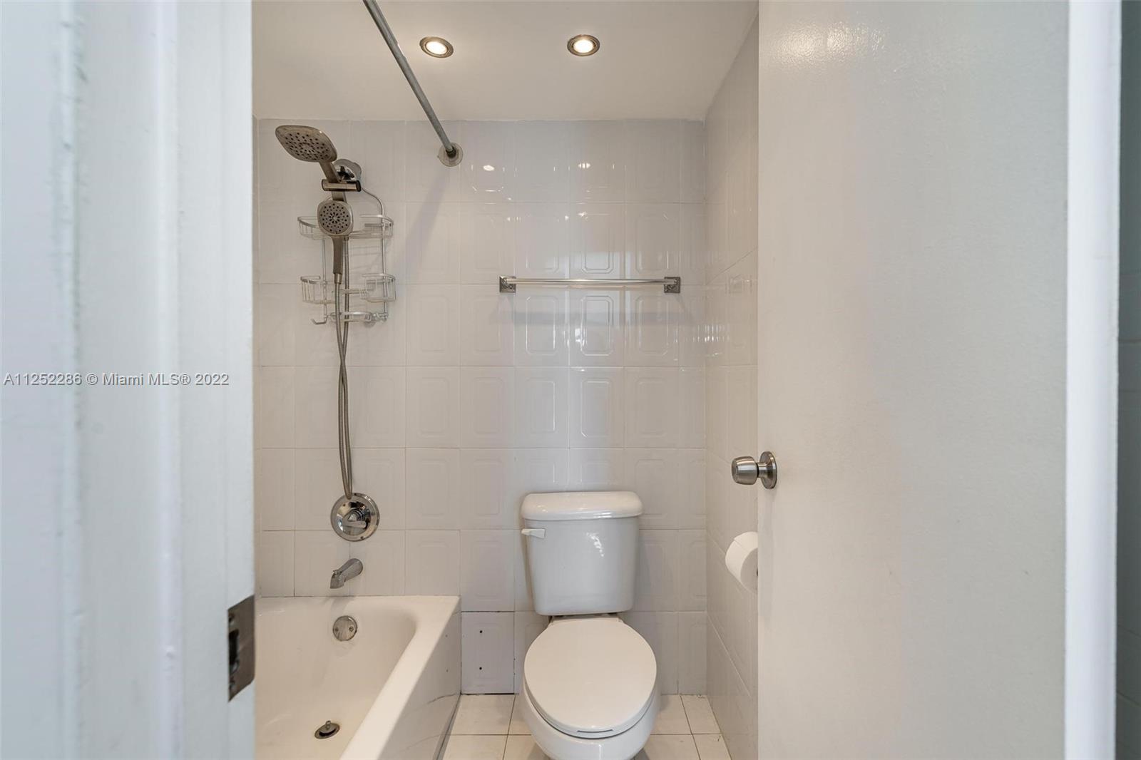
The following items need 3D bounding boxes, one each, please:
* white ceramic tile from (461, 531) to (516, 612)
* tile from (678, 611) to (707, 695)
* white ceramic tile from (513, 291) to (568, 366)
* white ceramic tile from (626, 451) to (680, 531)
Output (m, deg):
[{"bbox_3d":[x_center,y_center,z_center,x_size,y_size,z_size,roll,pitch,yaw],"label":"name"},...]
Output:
[{"bbox_3d":[-0.305,0.705,1.868,0.201,0.301,0.010,0,0,0],"label":"white ceramic tile"},{"bbox_3d":[0.451,1.008,1.879,0.100,0.300,0.010,0,0,0],"label":"tile"},{"bbox_3d":[-0.103,-0.200,1.874,0.200,0.300,0.010,0,0,0],"label":"white ceramic tile"},{"bbox_3d":[0.303,0.404,1.880,0.201,0.301,0.012,0,0,0],"label":"white ceramic tile"}]

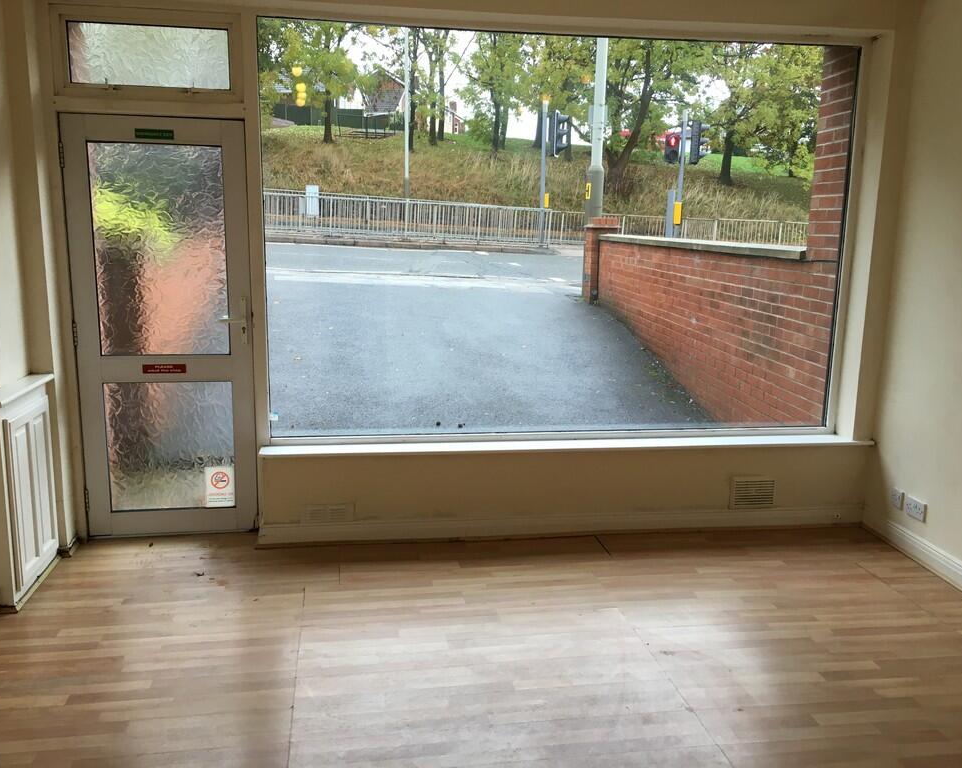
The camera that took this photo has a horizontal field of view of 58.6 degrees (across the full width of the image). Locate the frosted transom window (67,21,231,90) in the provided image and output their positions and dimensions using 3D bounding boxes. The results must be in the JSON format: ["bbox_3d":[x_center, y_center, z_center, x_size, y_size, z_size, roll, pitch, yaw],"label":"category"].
[{"bbox_3d":[-1.504,-1.493,3.922,0.700,0.268,0.045,-1,10,-8],"label":"frosted transom window"}]

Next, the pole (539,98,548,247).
[{"bbox_3d":[1.521,-5.043,20.687,0.120,3.484,0.120,-1,10,-8],"label":"pole"}]

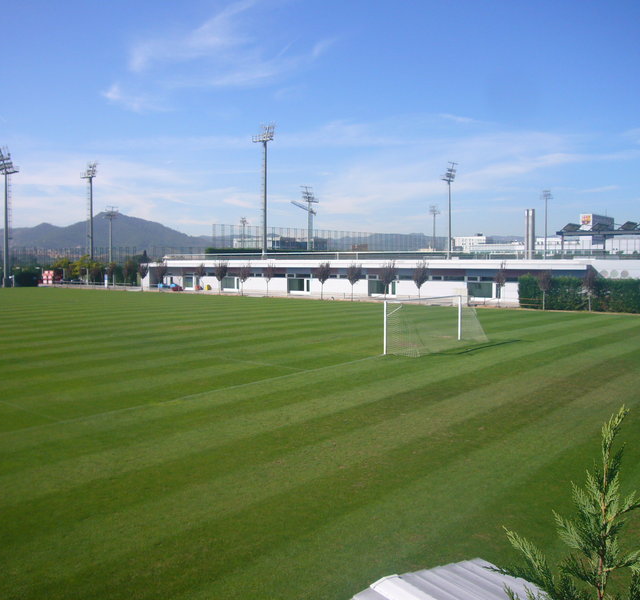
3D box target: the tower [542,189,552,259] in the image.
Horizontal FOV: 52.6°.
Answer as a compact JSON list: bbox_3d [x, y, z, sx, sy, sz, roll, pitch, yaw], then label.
[{"bbox_3d":[78.680,-26.190,224.790,4.000,25.200,2.200,3,5,40],"label":"tower"}]

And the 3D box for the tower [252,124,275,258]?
[{"bbox_3d":[-10.370,-19.870,119.800,4.000,25.400,2.200,3,5,40],"label":"tower"}]

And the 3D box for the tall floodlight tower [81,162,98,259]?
[{"bbox_3d":[-58.340,-22.260,163.790,4.000,25.300,2.200,3,5,40],"label":"tall floodlight tower"}]

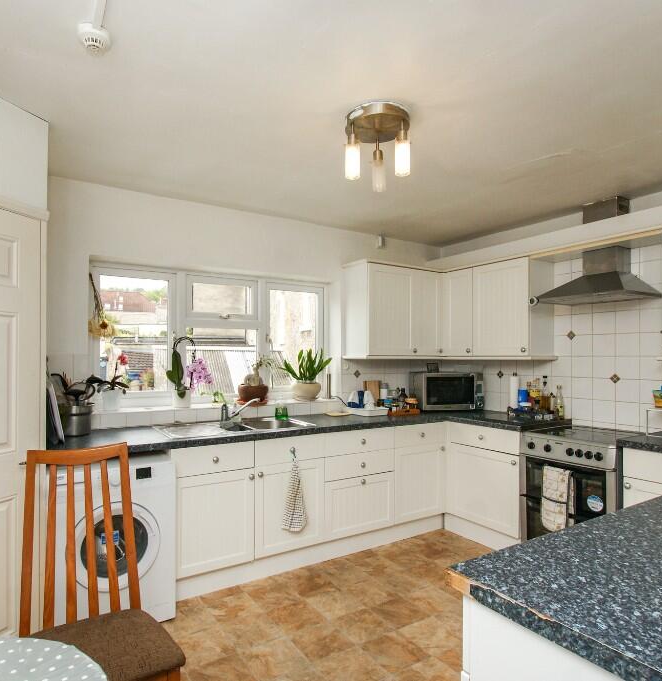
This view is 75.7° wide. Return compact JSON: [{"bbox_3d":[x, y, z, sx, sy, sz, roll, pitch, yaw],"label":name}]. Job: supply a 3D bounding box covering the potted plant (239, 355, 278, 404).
[{"bbox_3d":[-0.555,0.289,3.200,0.260,0.350,0.240,1,-1,-30],"label":"potted plant"}]

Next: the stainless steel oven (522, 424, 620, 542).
[{"bbox_3d":[1.654,1.042,2.716,0.600,0.900,0.590,1,-1,-30],"label":"stainless steel oven"}]

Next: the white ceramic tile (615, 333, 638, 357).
[{"bbox_3d":[1.973,0.028,2.833,0.010,0.150,0.148,1,-2,-35],"label":"white ceramic tile"}]

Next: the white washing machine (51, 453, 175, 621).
[{"bbox_3d":[-1.209,1.053,2.354,0.590,0.850,0.570,1,-1,-30],"label":"white washing machine"}]

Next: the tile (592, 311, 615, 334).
[{"bbox_3d":[1.881,-0.119,2.942,0.010,0.150,0.150,1,-1,-30],"label":"tile"}]

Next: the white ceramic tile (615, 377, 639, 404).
[{"bbox_3d":[2.004,0.339,2.880,0.010,0.150,0.150,1,-2,-31],"label":"white ceramic tile"}]

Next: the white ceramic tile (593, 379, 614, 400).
[{"bbox_3d":[1.881,0.338,2.942,0.010,0.150,0.150,1,-1,-30],"label":"white ceramic tile"}]

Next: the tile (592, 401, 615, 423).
[{"bbox_3d":[1.881,0.490,2.942,0.010,0.150,0.150,1,-1,-30],"label":"tile"}]

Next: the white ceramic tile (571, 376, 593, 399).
[{"bbox_3d":[1.821,0.346,3.090,0.010,0.150,0.150,1,-2,-31],"label":"white ceramic tile"}]

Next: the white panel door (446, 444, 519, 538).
[{"bbox_3d":[1.140,1.104,3.180,0.022,0.570,0.600,1,-2,-31],"label":"white panel door"}]

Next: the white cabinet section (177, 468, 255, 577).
[{"bbox_3d":[-0.665,1.069,2.510,0.470,0.570,0.022,1,-2,-31],"label":"white cabinet section"}]

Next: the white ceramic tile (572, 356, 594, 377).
[{"bbox_3d":[1.808,0.190,3.065,0.010,0.150,0.148,1,-2,-35],"label":"white ceramic tile"}]

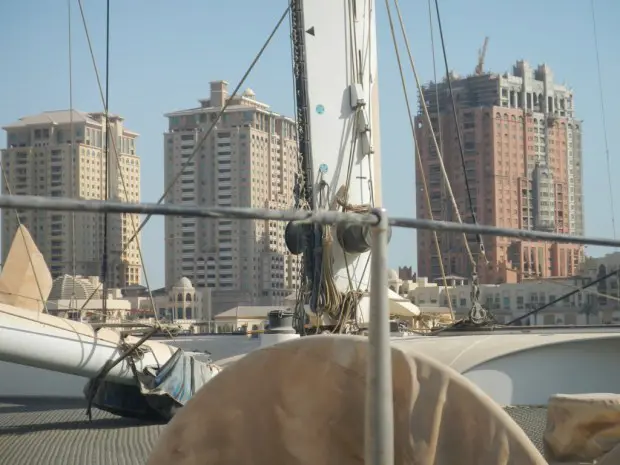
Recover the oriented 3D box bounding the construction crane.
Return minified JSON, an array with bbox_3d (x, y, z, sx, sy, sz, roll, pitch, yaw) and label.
[{"bbox_3d":[61.630,-62.990,585.000,4.800,14.300,2.500,-2,-3,17],"label":"construction crane"}]

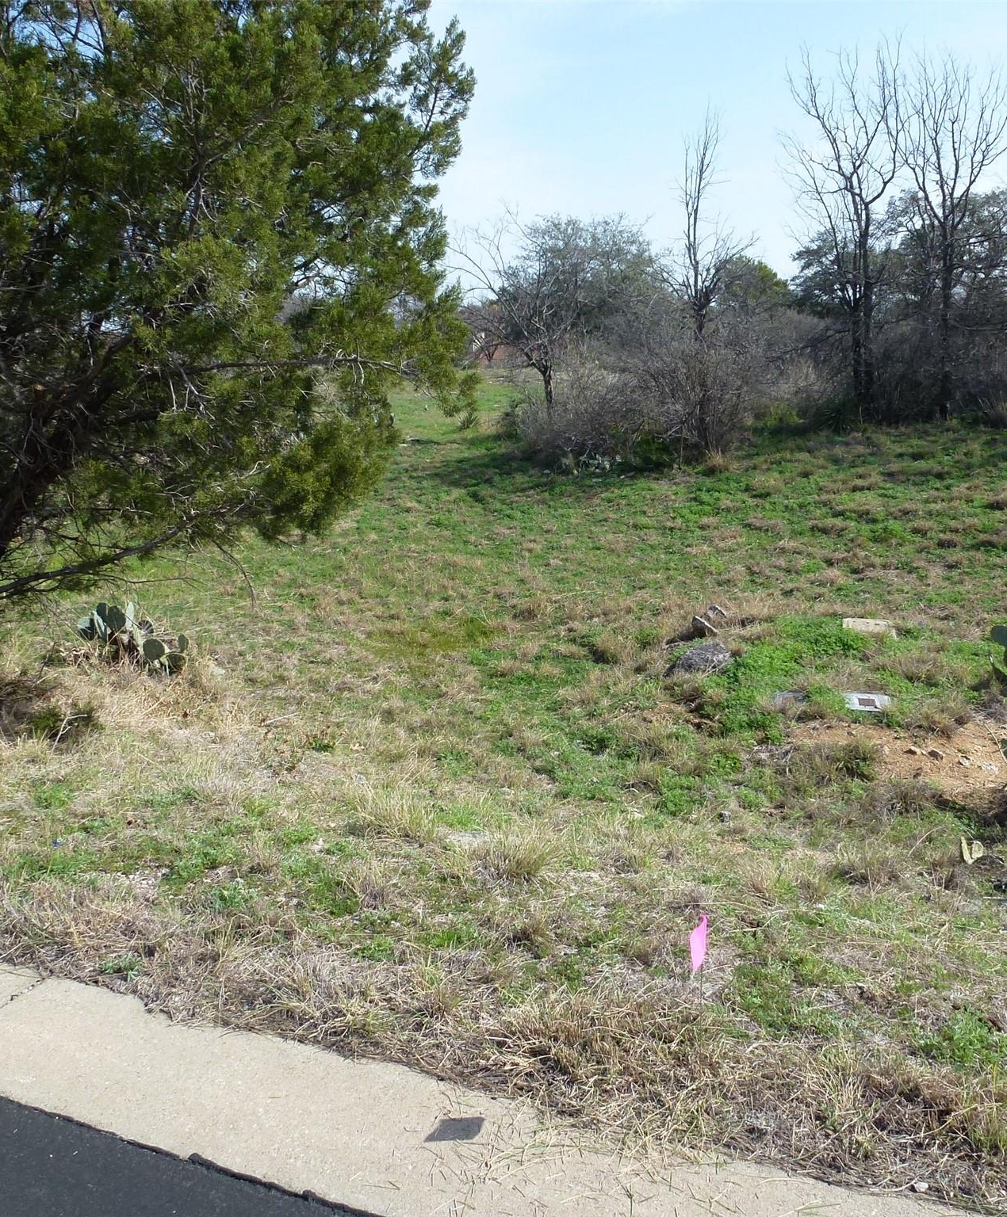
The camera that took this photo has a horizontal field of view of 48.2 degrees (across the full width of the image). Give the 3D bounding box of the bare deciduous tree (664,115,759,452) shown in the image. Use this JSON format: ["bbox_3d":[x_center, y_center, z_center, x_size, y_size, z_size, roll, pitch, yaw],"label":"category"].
[{"bbox_3d":[3.469,-5.342,18.789,1.586,5.421,1.586,0,12,0],"label":"bare deciduous tree"}]

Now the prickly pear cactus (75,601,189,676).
[{"bbox_3d":[-2.283,0.180,6.903,0.700,0.411,0.560,0,12,0],"label":"prickly pear cactus"}]

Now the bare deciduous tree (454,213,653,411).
[{"bbox_3d":[1.162,-6.581,25.172,4.395,4.337,4.395,0,12,0],"label":"bare deciduous tree"}]

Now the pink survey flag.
[{"bbox_3d":[0.474,0.821,2.743,0.049,0.170,0.025,0,12,0],"label":"pink survey flag"}]

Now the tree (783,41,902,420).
[{"bbox_3d":[6.883,-7.558,22.907,2.398,7.357,2.158,0,12,0],"label":"tree"}]

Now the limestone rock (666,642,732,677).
[{"bbox_3d":[1.171,0.298,6.724,0.394,0.169,0.315,0,12,0],"label":"limestone rock"}]

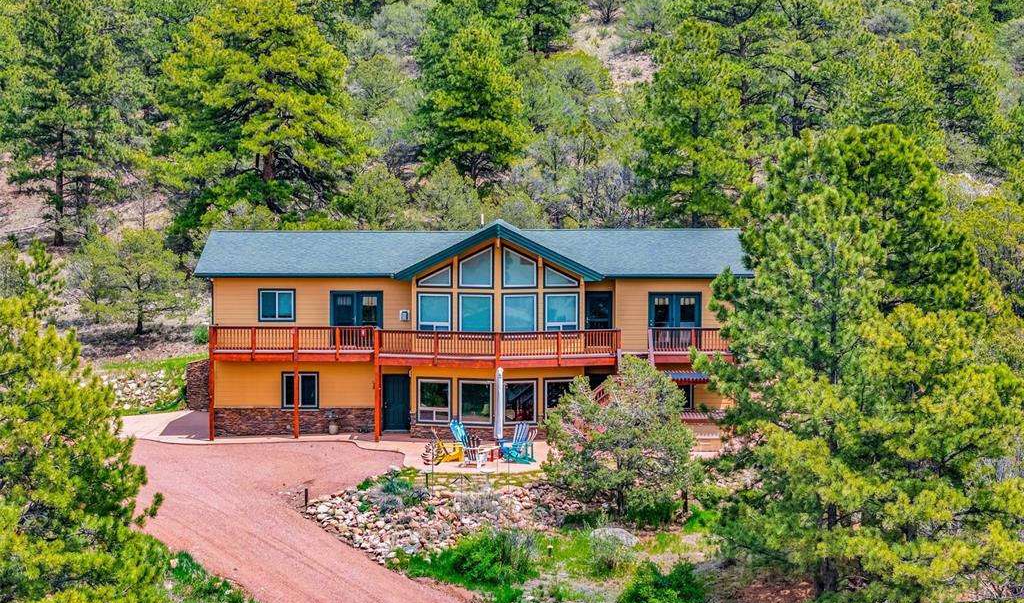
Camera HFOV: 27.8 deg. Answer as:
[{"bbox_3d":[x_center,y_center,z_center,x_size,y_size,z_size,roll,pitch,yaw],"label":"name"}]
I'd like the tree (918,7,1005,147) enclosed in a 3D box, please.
[{"bbox_3d":[27.243,-13.637,126.000,5.080,8.890,4.930,0,4,0],"label":"tree"}]

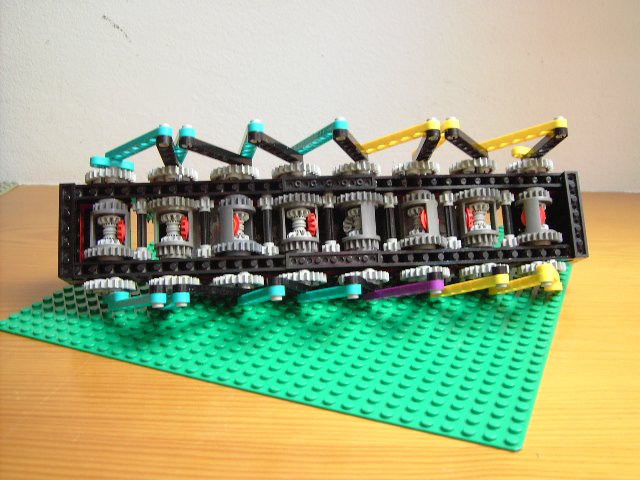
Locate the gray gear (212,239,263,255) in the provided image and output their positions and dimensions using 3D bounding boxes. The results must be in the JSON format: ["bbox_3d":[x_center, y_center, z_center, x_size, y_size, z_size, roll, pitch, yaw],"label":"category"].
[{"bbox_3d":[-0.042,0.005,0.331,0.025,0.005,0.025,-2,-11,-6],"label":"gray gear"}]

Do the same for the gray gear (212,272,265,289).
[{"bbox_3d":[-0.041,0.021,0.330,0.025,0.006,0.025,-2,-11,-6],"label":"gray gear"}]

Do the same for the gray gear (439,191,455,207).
[{"bbox_3d":[0.069,-0.021,0.346,0.010,0.008,0.010,-2,-12,-5],"label":"gray gear"}]

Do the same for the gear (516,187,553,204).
[{"bbox_3d":[0.117,-0.023,0.353,0.018,0.007,0.018,-2,-12,-5],"label":"gear"}]

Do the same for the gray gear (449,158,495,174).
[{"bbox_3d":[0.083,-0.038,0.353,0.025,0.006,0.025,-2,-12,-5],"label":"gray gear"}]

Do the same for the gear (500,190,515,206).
[{"bbox_3d":[0.100,-0.022,0.349,0.010,0.008,0.010,-2,-12,-5],"label":"gear"}]

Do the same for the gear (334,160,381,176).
[{"bbox_3d":[0.020,-0.036,0.345,0.025,0.008,0.025,-2,-12,-5],"label":"gear"}]

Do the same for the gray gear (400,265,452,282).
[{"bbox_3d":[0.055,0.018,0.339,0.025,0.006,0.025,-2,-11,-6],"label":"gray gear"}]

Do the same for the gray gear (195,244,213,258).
[{"bbox_3d":[-0.058,0.006,0.332,0.010,0.007,0.010,-2,-12,-5],"label":"gray gear"}]

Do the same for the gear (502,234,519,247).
[{"bbox_3d":[0.102,0.001,0.347,0.010,0.008,0.010,-2,-11,-6],"label":"gear"}]

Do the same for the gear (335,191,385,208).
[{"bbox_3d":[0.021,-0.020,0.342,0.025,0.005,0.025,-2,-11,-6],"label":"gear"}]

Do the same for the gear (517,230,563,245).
[{"bbox_3d":[0.117,0.001,0.345,0.025,0.007,0.025,-2,-12,-5],"label":"gear"}]

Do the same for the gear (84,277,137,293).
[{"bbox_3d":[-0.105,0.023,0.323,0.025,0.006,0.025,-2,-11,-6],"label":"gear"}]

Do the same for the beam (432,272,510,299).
[{"bbox_3d":[0.073,0.024,0.322,0.008,0.004,0.056,4,-13,-30],"label":"beam"}]

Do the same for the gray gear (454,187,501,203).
[{"bbox_3d":[0.085,-0.023,0.350,0.025,0.006,0.025,-2,-11,-6],"label":"gray gear"}]

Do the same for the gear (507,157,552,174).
[{"bbox_3d":[0.114,-0.039,0.354,0.025,0.008,0.025,-2,-12,-5],"label":"gear"}]

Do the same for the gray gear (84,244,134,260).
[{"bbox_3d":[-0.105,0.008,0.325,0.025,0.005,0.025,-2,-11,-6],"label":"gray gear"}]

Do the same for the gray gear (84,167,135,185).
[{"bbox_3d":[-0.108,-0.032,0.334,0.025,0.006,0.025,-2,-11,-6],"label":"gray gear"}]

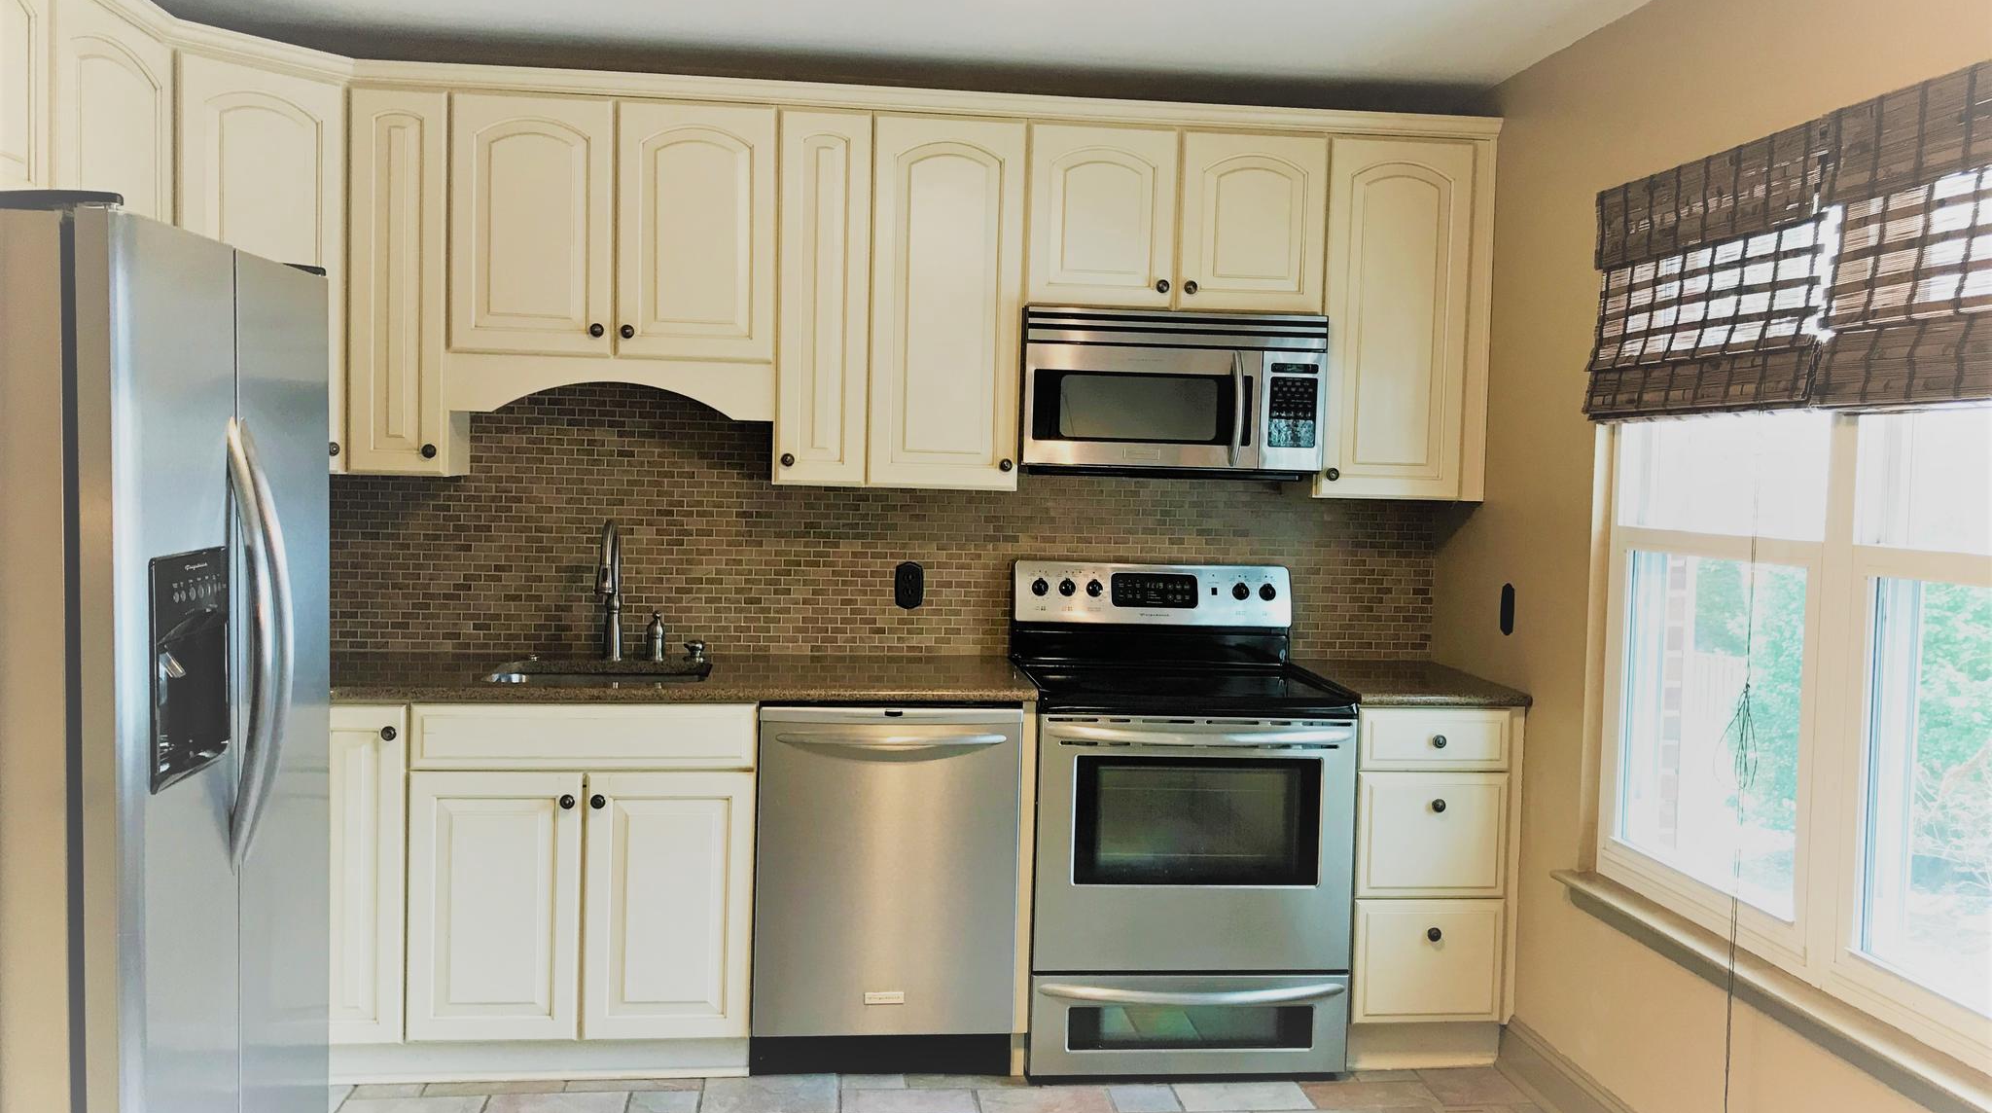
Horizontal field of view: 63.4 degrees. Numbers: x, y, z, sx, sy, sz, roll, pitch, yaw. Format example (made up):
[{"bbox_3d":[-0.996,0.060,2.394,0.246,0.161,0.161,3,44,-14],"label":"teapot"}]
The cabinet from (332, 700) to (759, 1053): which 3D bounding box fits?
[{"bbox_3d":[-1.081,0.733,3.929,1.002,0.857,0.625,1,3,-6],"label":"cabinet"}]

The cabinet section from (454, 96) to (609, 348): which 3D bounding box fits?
[{"bbox_3d":[-1.101,-0.782,3.834,0.369,0.605,0.025,1,3,-7],"label":"cabinet section"}]

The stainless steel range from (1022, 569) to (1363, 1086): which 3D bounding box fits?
[{"bbox_3d":[0.434,0.634,4.051,0.760,1.200,0.690,1,3,-6],"label":"stainless steel range"}]

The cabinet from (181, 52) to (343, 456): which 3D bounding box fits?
[{"bbox_3d":[-1.655,-0.640,3.635,0.025,0.896,0.367,4,4,38],"label":"cabinet"}]

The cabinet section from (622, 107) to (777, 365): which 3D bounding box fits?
[{"bbox_3d":[-0.720,-0.775,3.879,0.367,0.605,0.025,1,3,-7],"label":"cabinet section"}]

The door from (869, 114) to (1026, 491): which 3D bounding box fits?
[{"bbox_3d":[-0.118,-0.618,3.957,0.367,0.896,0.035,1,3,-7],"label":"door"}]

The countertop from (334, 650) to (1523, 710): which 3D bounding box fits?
[{"bbox_3d":[-0.297,0.301,3.977,3.101,0.036,0.631,1,3,-7],"label":"countertop"}]

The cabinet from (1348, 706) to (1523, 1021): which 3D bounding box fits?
[{"bbox_3d":[1.016,0.730,4.165,0.413,0.783,0.612,1,3,-7],"label":"cabinet"}]

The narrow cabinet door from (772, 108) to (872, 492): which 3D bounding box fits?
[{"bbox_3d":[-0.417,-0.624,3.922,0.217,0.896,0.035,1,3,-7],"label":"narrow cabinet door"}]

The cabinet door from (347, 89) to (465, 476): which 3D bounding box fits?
[{"bbox_3d":[-1.430,-0.654,3.966,0.227,0.905,0.323,1,3,-6],"label":"cabinet door"}]

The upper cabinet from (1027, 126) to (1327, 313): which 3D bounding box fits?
[{"bbox_3d":[0.437,-0.843,4.160,0.767,0.457,0.318,1,3,-7],"label":"upper cabinet"}]

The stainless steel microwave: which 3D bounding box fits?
[{"bbox_3d":[0.426,-0.413,4.143,0.759,0.410,0.410,1,3,-6],"label":"stainless steel microwave"}]

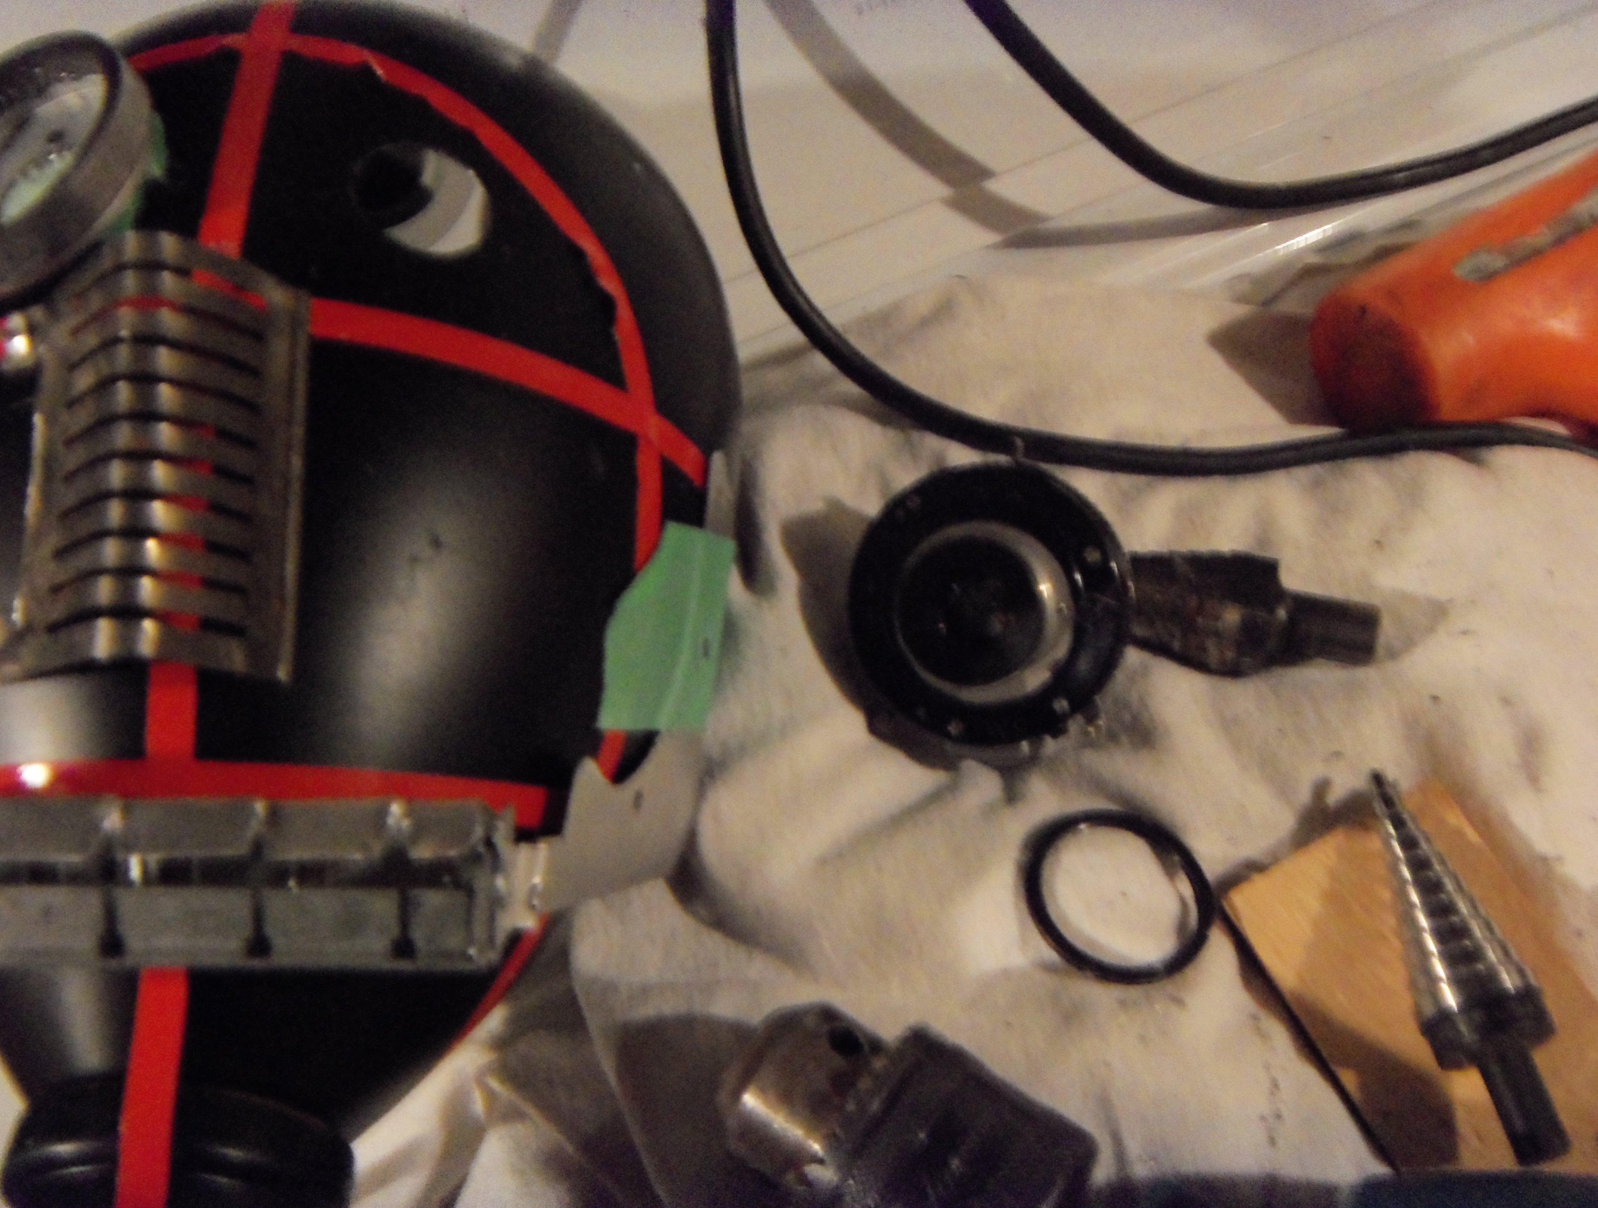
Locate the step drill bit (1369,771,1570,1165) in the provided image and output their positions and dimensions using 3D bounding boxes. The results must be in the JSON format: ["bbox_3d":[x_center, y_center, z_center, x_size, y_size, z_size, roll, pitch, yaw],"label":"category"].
[{"bbox_3d":[0.118,0.062,0.295,0.020,0.020,0.077,-6,50,-6],"label":"step drill bit"}]

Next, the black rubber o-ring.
[{"bbox_3d":[0.061,0.055,0.311,0.037,0.003,0.037,3,53,-4],"label":"black rubber o-ring"}]

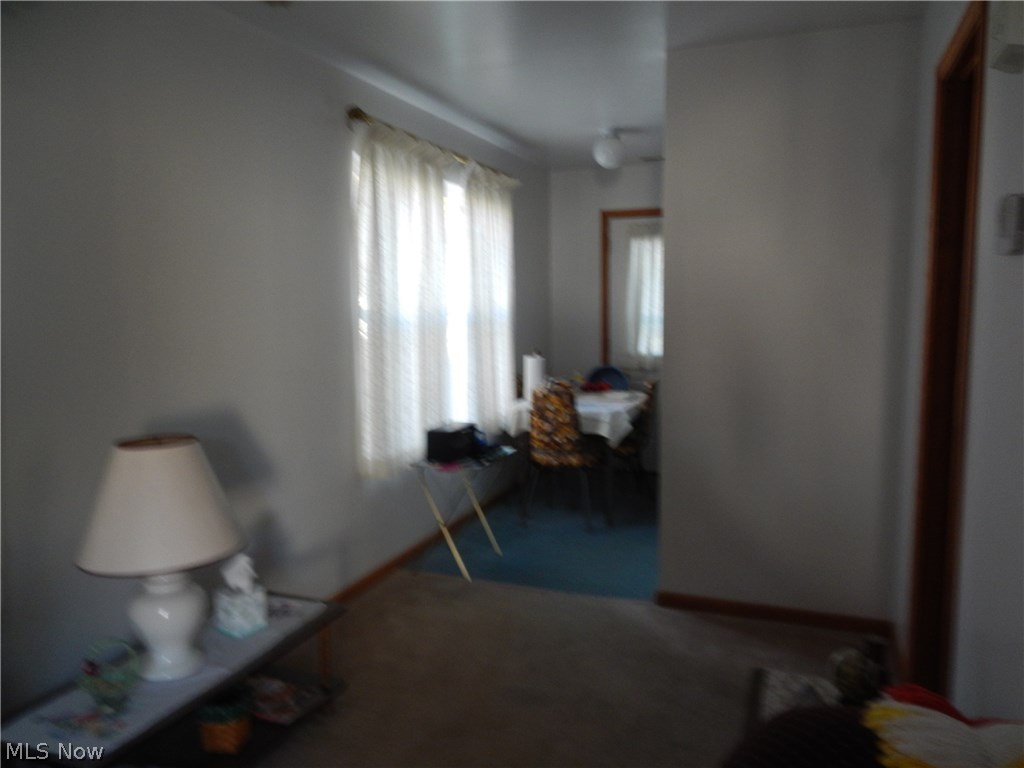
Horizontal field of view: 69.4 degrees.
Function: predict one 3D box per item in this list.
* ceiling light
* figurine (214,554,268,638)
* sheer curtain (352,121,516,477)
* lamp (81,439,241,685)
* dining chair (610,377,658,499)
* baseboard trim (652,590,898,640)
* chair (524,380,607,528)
[{"bbox_3d":[0.599,-1.451,4.571,0.200,0.230,0.200,2,7,22],"label":"ceiling light"},{"bbox_3d":[-0.824,0.638,2.245,0.115,0.215,0.115,1,6,16],"label":"figurine"},{"bbox_3d":[-0.330,-0.449,4.171,0.110,1.610,1.890,2,7,22],"label":"sheer curtain"},{"bbox_3d":[-0.930,0.461,1.959,0.394,0.620,0.394,2,7,22],"label":"lamp"},{"bbox_3d":[0.713,0.406,4.902,0.500,0.880,0.430,2,7,22],"label":"dining chair"},{"bbox_3d":[1.104,0.995,3.209,0.950,0.066,0.016,2,7,22],"label":"baseboard trim"},{"bbox_3d":[0.330,0.433,4.628,0.440,0.890,0.500,2,6,19],"label":"chair"}]

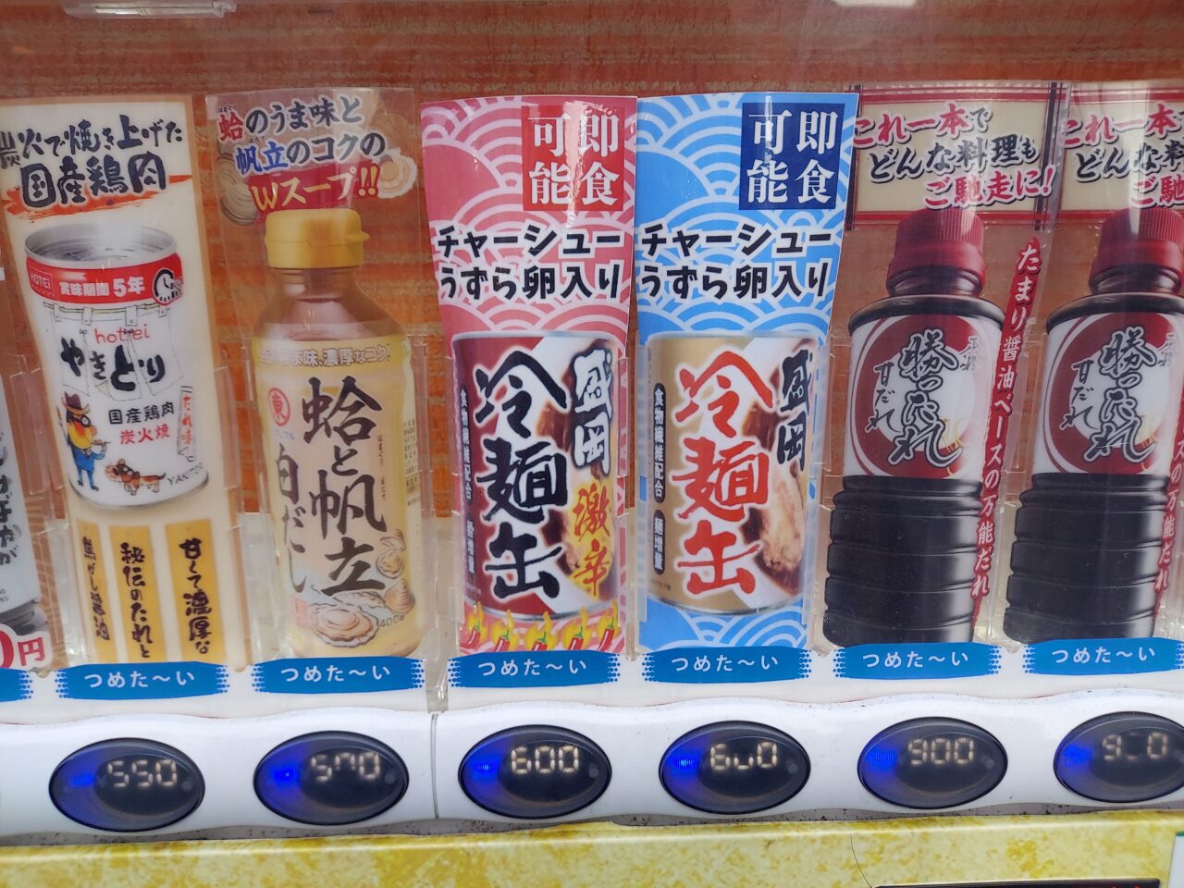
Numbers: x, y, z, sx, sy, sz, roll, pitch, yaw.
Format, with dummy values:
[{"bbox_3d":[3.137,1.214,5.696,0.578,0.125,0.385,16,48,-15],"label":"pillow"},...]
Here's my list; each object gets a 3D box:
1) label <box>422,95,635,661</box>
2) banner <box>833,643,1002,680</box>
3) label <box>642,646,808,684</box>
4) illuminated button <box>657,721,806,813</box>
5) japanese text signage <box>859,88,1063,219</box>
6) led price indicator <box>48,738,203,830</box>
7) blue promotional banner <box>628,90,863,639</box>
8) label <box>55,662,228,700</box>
[{"bbox_3d":[-0.021,-0.019,0.339,0.080,0.222,0.025,-1,11,-1],"label":"label"},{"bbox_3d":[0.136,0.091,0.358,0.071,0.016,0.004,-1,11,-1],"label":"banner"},{"bbox_3d":[0.056,0.092,0.356,0.070,0.016,0.004,-1,11,-1],"label":"label"},{"bbox_3d":[0.057,0.130,0.343,0.060,0.040,0.010,-1,11,-1],"label":"illuminated button"},{"bbox_3d":[0.135,-0.110,0.323,0.080,0.049,0.014,-1,11,-1],"label":"japanese text signage"},{"bbox_3d":[-0.183,0.135,0.337,0.060,0.040,0.010,-1,11,-1],"label":"led price indicator"},{"bbox_3d":[0.059,-0.021,0.341,0.080,0.222,0.025,-1,11,-1],"label":"blue promotional banner"},{"bbox_3d":[-0.185,0.097,0.350,0.070,0.016,0.004,-1,11,-1],"label":"label"}]

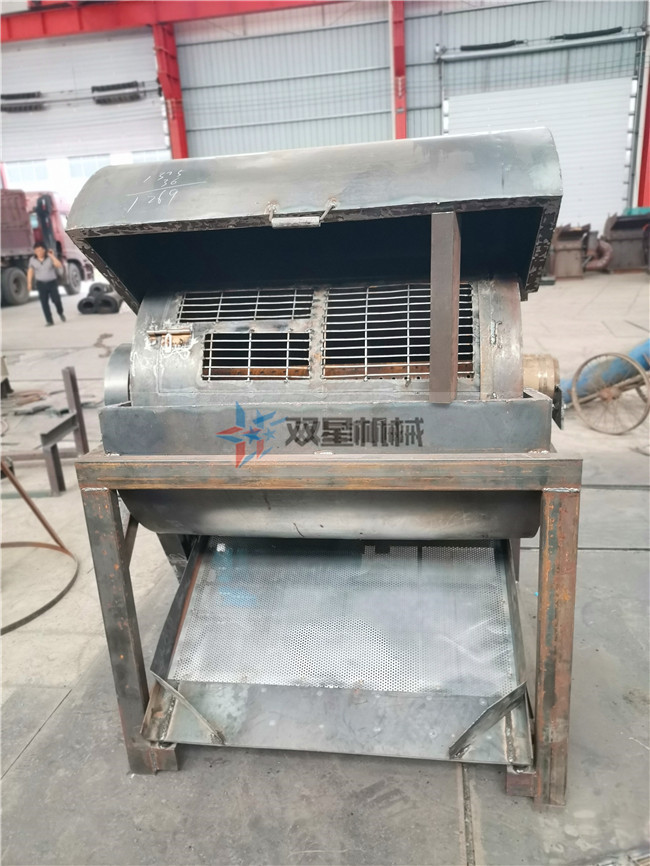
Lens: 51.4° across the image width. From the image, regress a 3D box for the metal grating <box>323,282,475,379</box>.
[{"bbox_3d":[0.191,-0.272,1.769,0.393,0.274,0.035,-1,-20,10],"label":"metal grating"}]

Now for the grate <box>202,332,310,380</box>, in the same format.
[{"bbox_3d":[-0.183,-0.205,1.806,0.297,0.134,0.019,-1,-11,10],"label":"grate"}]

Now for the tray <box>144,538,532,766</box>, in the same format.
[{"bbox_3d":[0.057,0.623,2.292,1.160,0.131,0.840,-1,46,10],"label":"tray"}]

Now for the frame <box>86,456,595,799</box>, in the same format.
[{"bbox_3d":[0.103,0.413,2.620,1.400,1.116,1.309,-1,17,10],"label":"frame"}]

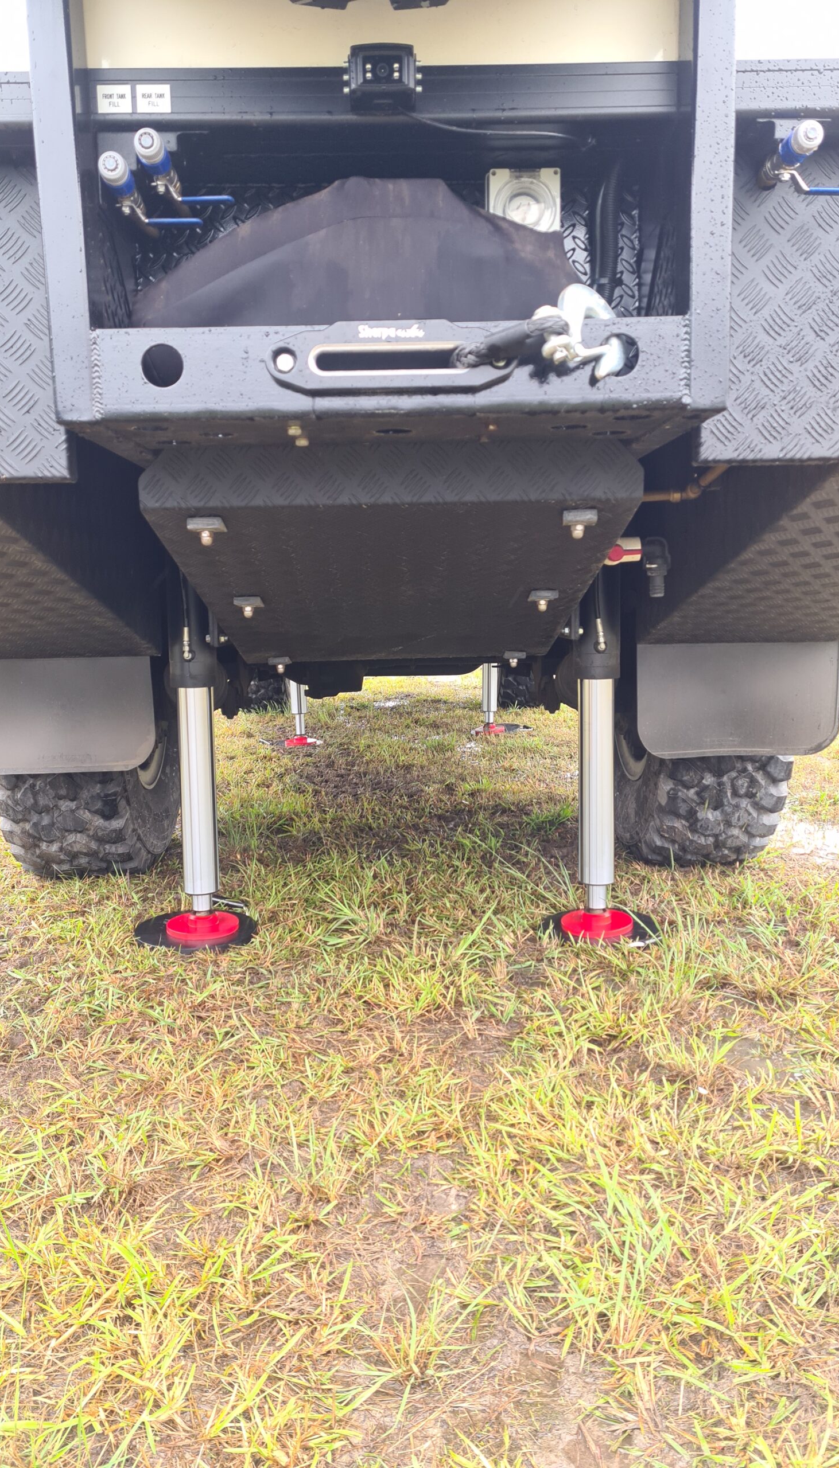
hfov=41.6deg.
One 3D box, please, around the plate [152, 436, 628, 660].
[{"bbox_3d":[-0.049,-0.305,2.182,0.736,0.120,1.132,-1,-8,-1],"label":"plate"}]

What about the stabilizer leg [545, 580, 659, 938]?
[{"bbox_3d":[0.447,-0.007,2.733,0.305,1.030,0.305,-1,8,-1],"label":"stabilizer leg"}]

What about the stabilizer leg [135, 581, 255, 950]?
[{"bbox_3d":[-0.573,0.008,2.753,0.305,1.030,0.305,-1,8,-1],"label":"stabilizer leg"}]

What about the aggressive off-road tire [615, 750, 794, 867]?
[{"bbox_3d":[0.753,-0.102,3.277,0.375,1.080,1.090,-1,8,-1],"label":"aggressive off-road tire"}]

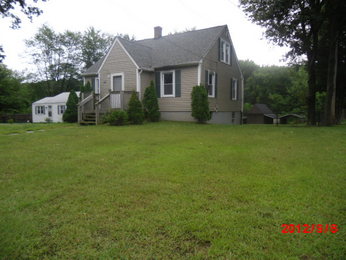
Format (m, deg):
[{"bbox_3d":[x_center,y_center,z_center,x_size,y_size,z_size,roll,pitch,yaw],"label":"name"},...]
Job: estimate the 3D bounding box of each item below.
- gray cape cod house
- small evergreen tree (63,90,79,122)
[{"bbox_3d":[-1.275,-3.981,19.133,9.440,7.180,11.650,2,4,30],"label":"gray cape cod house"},{"bbox_3d":[-6.986,-1.613,18.700,1.280,2.230,1.280,2,4,30],"label":"small evergreen tree"}]

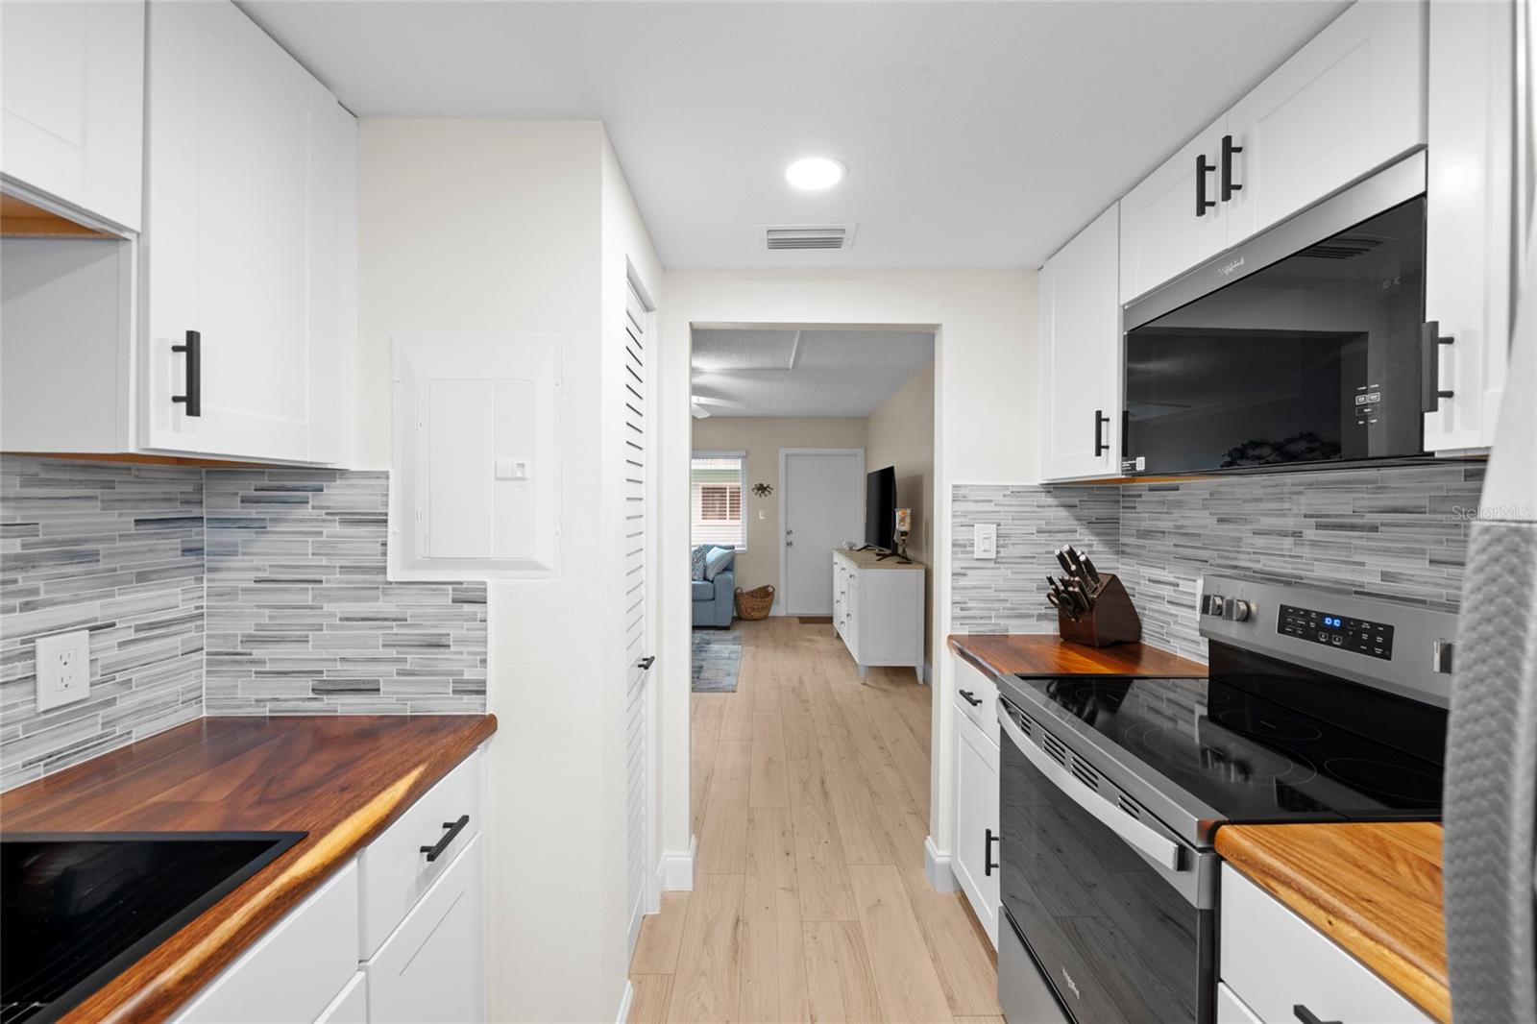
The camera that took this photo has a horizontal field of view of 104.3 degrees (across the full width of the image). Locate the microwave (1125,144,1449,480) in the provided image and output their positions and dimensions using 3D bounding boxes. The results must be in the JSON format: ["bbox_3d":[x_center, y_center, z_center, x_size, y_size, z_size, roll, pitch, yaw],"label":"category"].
[{"bbox_3d":[1.122,-0.328,1.289,0.282,0.468,0.753,0,1,-1],"label":"microwave"}]

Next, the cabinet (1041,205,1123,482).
[{"bbox_3d":[1.108,-0.479,1.896,0.290,0.760,0.455,0,1,-1],"label":"cabinet"}]

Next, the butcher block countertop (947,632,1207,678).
[{"bbox_3d":[0.941,0.454,1.895,0.623,0.043,0.475,0,1,-1],"label":"butcher block countertop"}]

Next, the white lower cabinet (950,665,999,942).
[{"bbox_3d":[0.952,0.905,1.909,0.602,0.860,0.460,0,1,-1],"label":"white lower cabinet"}]

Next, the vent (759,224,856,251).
[{"bbox_3d":[0.122,-0.855,1.875,0.298,0.020,0.197,0,1,-1],"label":"vent"}]

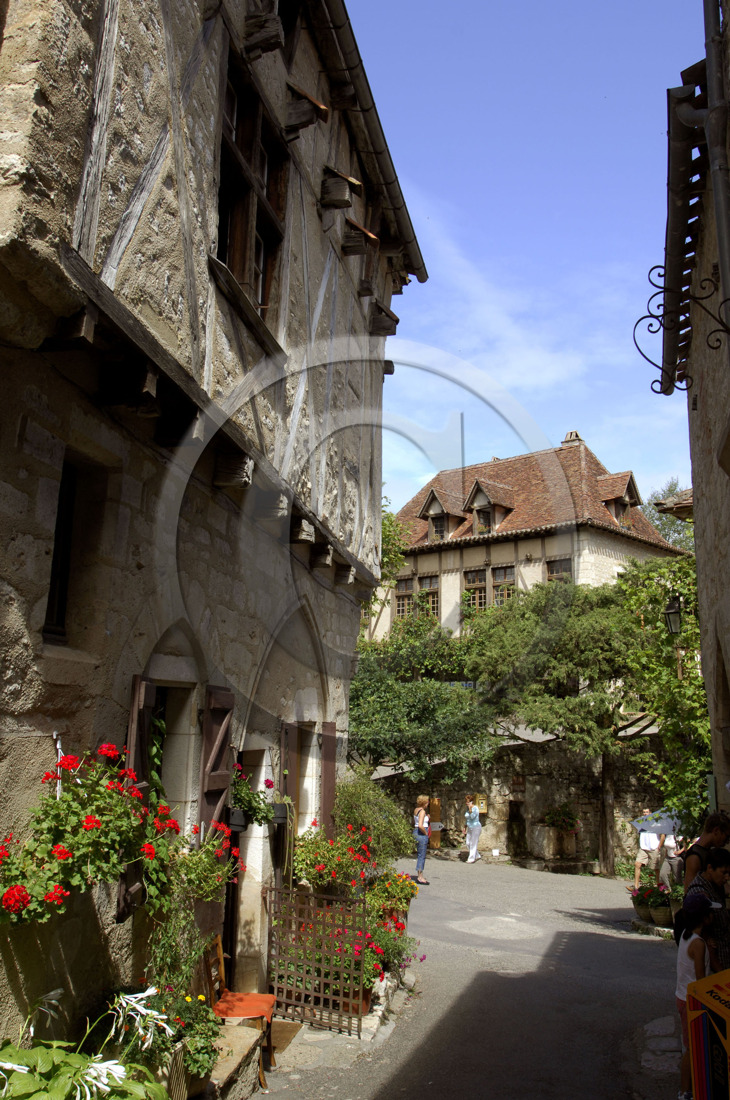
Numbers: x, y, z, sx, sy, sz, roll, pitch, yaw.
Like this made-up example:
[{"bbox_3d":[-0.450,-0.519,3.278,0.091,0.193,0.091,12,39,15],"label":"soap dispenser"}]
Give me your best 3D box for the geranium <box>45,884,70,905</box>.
[{"bbox_3d":[-1.312,1.470,3.900,0.085,0.080,0.095,-2,-14,13],"label":"geranium"}]

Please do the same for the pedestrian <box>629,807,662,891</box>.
[{"bbox_3d":[6.029,6.445,19.700,0.540,1.720,0.520,13,-18,-39],"label":"pedestrian"}]

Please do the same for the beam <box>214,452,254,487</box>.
[{"bbox_3d":[-1.000,-0.599,6.894,0.310,0.250,0.180,-2,-15,13],"label":"beam"}]

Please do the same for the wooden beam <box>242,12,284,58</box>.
[{"bbox_3d":[-0.737,-3.865,6.901,0.280,0.250,0.150,-2,-14,13],"label":"wooden beam"}]

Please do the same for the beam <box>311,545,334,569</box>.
[{"bbox_3d":[-0.458,0.049,9.252,0.260,0.210,0.250,-1,-12,11],"label":"beam"}]

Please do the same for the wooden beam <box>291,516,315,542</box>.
[{"bbox_3d":[-0.620,-0.174,8.498,0.280,0.220,0.280,-1,-12,11],"label":"wooden beam"}]

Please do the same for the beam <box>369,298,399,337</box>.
[{"bbox_3d":[0.264,-2.878,11.451,0.330,0.320,0.280,-1,-12,11],"label":"beam"}]

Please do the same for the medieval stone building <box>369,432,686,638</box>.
[{"bbox_3d":[6.082,1.045,36.851,11.200,10.890,8.000,-10,-16,43],"label":"medieval stone building"}]

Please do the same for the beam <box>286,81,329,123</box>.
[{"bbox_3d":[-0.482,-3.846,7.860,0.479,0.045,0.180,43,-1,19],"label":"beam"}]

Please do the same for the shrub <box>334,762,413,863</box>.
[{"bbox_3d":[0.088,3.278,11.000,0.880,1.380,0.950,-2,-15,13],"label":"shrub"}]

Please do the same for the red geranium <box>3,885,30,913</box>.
[{"bbox_3d":[-1.427,1.429,3.750,0.115,0.110,0.115,-2,-15,13],"label":"red geranium"}]

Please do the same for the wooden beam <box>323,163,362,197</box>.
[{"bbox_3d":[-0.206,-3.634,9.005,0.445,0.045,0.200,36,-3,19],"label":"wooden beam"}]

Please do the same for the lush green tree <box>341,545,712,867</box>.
[{"bbox_3d":[3.626,3.664,20.600,7.300,7.000,5.300,-1,-12,9],"label":"lush green tree"}]

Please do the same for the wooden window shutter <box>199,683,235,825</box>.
[{"bbox_3d":[-1.043,1.616,6.492,0.060,1.270,0.526,-2,-12,15],"label":"wooden window shutter"}]

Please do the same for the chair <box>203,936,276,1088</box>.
[{"bbox_3d":[-0.852,3.189,6.402,0.430,0.860,0.430,0,-15,4],"label":"chair"}]

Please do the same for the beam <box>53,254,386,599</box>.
[{"bbox_3d":[-0.641,-0.403,7.843,0.160,0.170,7.850,-1,-12,11],"label":"beam"}]

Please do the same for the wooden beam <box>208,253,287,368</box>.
[{"bbox_3d":[-0.791,-1.604,6.462,0.160,0.190,1.450,-1,-12,11],"label":"wooden beam"}]

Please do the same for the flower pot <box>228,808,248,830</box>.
[{"bbox_3d":[-0.921,1.965,6.700,0.165,0.165,0.165,1,-14,0],"label":"flower pot"}]

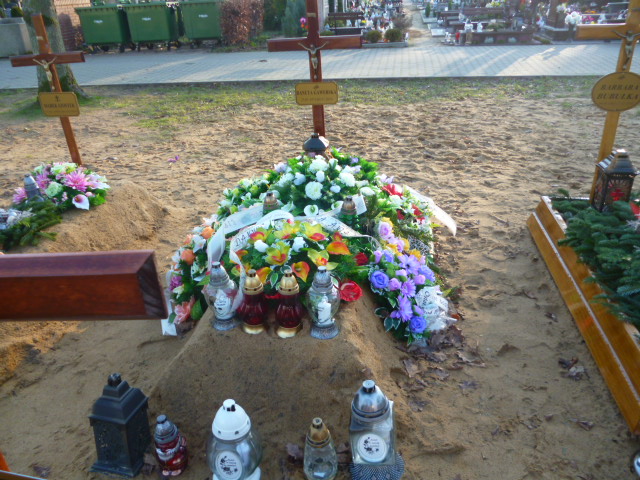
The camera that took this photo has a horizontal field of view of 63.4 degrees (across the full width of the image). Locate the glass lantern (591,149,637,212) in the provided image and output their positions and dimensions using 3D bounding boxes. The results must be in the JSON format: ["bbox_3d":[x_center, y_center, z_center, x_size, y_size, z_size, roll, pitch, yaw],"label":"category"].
[{"bbox_3d":[1.648,-0.333,2.857,0.175,0.330,0.175,-4,26,-3],"label":"glass lantern"}]

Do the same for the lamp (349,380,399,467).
[{"bbox_3d":[0.150,0.521,1.473,0.125,0.280,0.125,0,26,5],"label":"lamp"}]

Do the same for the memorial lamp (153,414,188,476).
[{"bbox_3d":[-0.439,0.585,1.482,0.095,0.205,0.090,-4,26,-7],"label":"memorial lamp"}]

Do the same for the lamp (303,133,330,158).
[{"bbox_3d":[-0.026,-0.545,3.380,0.165,0.290,0.165,-6,26,-8],"label":"lamp"}]

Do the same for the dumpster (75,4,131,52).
[{"bbox_3d":[-6.377,-6.347,15.500,1.330,1.250,1.050,-3,26,-2],"label":"dumpster"}]

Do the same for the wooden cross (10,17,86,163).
[{"bbox_3d":[-2.098,-1.181,4.165,0.575,1.210,0.090,-5,25,-2],"label":"wooden cross"}]

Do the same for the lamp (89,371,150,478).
[{"bbox_3d":[-0.593,0.520,1.508,0.140,0.315,0.140,7,21,8],"label":"lamp"}]

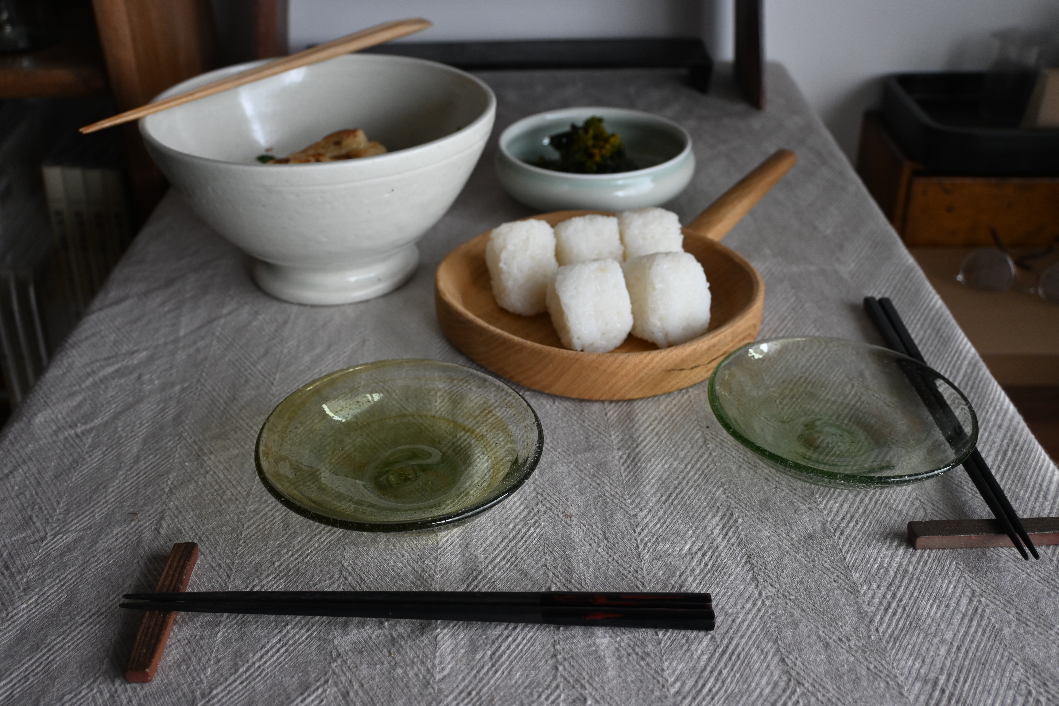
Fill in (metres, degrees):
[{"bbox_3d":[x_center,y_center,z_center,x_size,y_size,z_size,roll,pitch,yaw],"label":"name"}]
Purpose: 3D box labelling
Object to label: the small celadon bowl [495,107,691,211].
[{"bbox_3d":[0.048,-0.135,0.773,0.143,0.042,0.143,0,31,0],"label":"small celadon bowl"}]

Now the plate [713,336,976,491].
[{"bbox_3d":[0.148,0.035,0.509,0.124,0.025,0.124,0,31,0],"label":"plate"}]

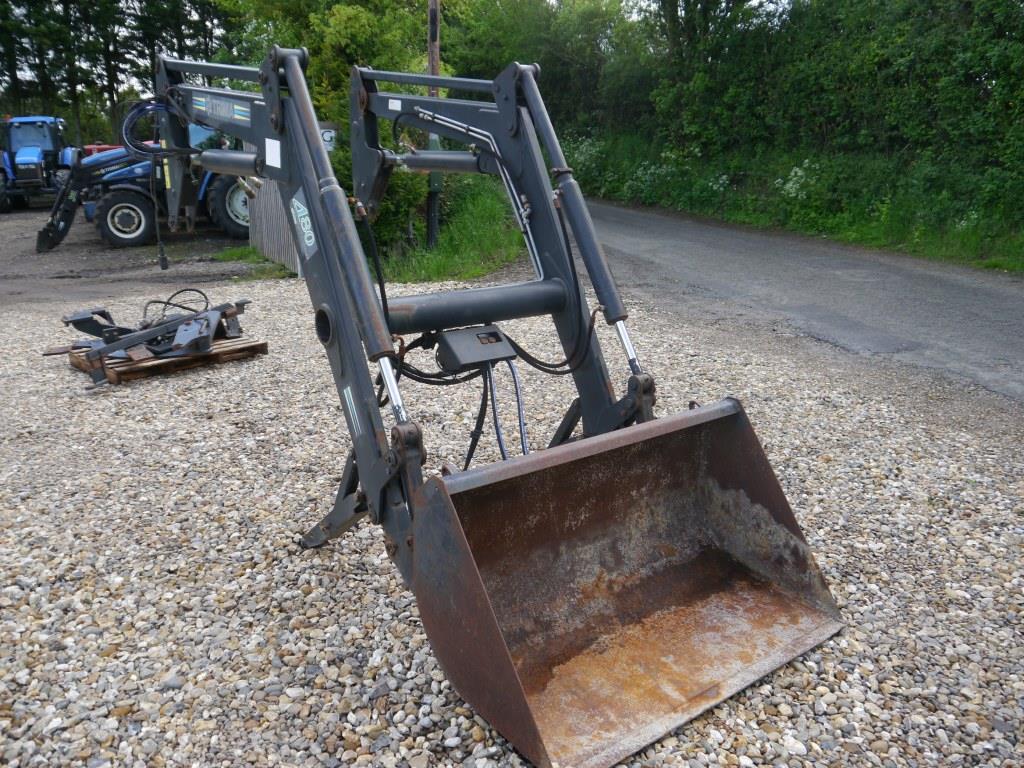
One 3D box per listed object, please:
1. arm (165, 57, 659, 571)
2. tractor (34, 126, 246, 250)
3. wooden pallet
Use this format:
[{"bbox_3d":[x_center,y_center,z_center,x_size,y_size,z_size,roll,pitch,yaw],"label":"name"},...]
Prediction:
[{"bbox_3d":[-0.531,-0.428,3.674,1.191,2.080,2.501,-11,20,-35],"label":"arm"},{"bbox_3d":[-7.126,-4.375,17.161,5.100,2.700,2.150,-7,18,-24],"label":"tractor"},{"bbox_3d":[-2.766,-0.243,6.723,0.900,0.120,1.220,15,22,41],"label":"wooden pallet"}]

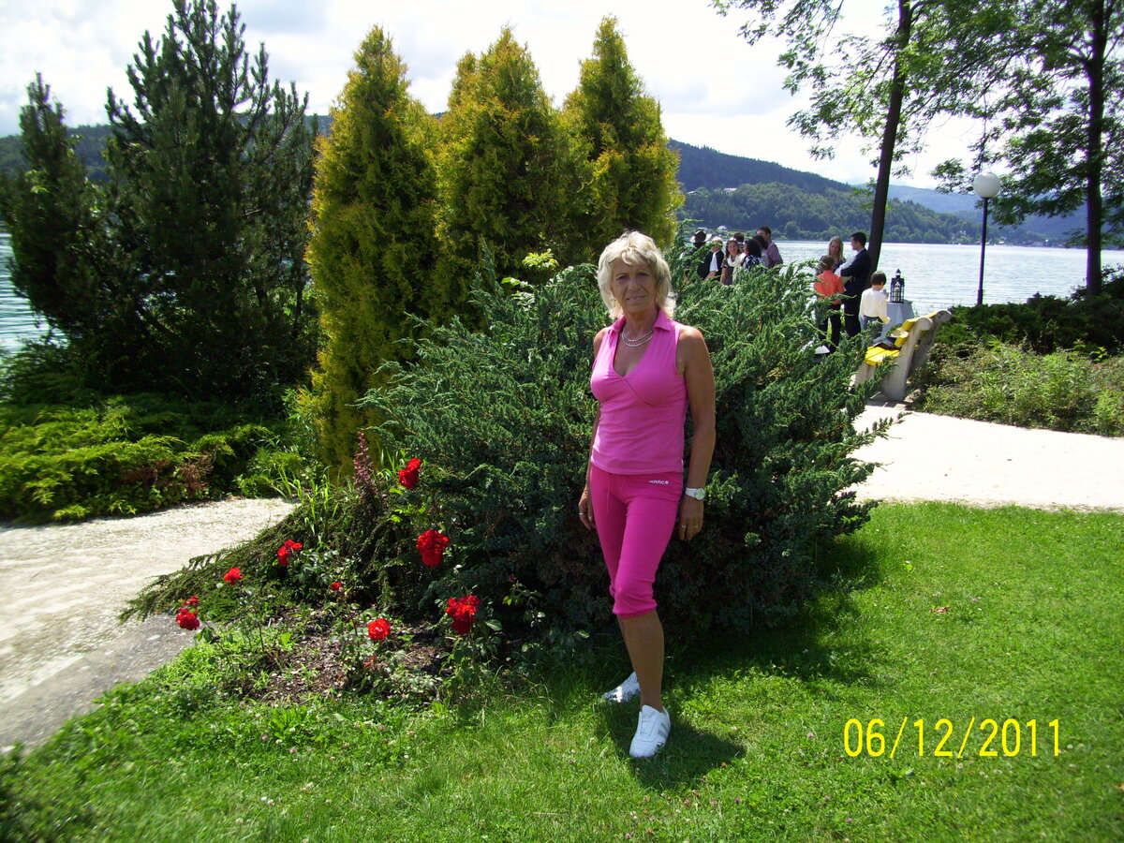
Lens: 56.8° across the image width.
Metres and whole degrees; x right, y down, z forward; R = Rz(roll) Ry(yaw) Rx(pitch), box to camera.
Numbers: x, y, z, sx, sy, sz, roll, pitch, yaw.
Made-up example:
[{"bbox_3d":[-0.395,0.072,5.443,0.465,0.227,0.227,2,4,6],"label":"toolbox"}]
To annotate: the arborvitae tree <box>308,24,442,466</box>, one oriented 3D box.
[{"bbox_3d":[-1.233,-1.071,6.871,0.900,2.930,0.900,1,10,0],"label":"arborvitae tree"}]

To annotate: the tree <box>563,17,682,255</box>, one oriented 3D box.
[{"bbox_3d":[0.375,-1.240,7.396,0.970,3.120,0.970,1,10,0],"label":"tree"}]

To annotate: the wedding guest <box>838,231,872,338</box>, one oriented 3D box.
[{"bbox_3d":[4.223,-1.863,15.096,0.420,1.770,0.500,3,10,11],"label":"wedding guest"}]

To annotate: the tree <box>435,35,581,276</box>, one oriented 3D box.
[{"bbox_3d":[-0.374,-1.146,7.211,0.970,2.980,0.970,1,10,0],"label":"tree"}]

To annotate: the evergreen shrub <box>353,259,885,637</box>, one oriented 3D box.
[{"bbox_3d":[0.311,-0.064,5.218,2.600,1.560,2.200,1,10,0],"label":"evergreen shrub"}]

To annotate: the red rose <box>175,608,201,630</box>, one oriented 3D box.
[{"bbox_3d":[-1.394,0.738,3.870,0.088,0.075,0.085,1,10,0],"label":"red rose"}]

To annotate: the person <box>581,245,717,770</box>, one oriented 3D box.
[{"bbox_3d":[0.261,0.221,3.369,0.450,1.640,0.400,5,11,23],"label":"person"}]

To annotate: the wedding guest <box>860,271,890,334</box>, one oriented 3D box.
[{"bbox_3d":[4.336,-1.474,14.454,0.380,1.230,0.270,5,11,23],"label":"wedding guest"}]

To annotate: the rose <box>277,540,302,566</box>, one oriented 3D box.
[{"bbox_3d":[-1.157,0.559,4.417,0.100,0.105,0.095,1,10,0],"label":"rose"}]

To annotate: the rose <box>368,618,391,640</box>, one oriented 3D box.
[{"bbox_3d":[-0.656,0.750,3.739,0.080,0.075,0.080,1,10,0],"label":"rose"}]

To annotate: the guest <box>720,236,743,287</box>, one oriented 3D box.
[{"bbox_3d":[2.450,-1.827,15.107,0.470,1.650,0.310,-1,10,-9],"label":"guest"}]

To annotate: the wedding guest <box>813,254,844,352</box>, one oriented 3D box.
[{"bbox_3d":[3.752,-1.620,14.633,0.430,1.440,0.270,2,10,6],"label":"wedding guest"}]

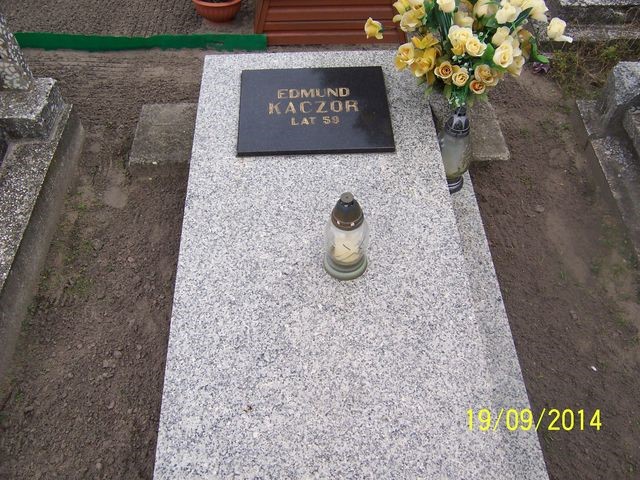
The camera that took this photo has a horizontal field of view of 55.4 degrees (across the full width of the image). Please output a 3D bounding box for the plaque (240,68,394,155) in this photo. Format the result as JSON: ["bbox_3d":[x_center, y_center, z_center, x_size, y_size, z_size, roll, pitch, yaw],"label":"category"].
[{"bbox_3d":[-0.016,-0.371,1.728,0.420,0.017,0.336,-2,54,-1],"label":"plaque"}]

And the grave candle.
[{"bbox_3d":[0.060,-0.015,1.329,0.100,0.234,0.100,-2,54,-1],"label":"grave candle"}]

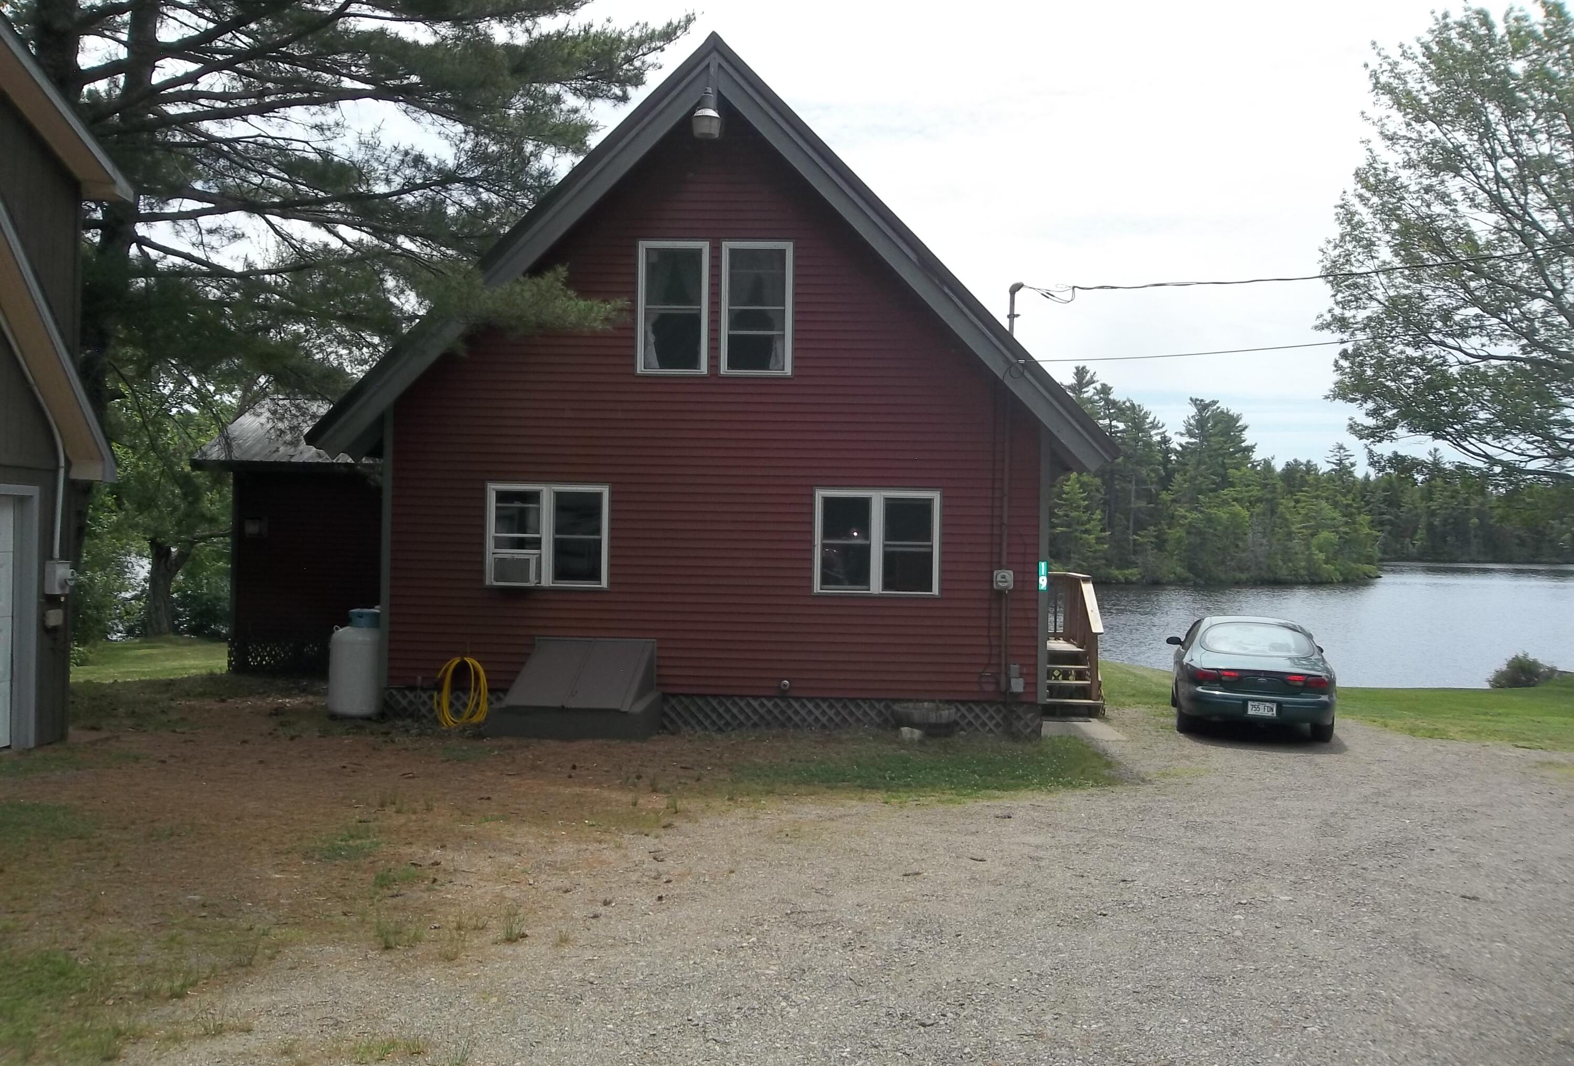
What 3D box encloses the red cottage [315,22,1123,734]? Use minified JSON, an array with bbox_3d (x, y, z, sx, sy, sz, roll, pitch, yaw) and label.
[{"bbox_3d":[-0.611,-1.511,18.262,8.664,7.506,10.500,1,0,3],"label":"red cottage"}]

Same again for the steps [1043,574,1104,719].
[{"bbox_3d":[3.522,1.434,16.613,1.069,1.760,2.400,1,0,3],"label":"steps"}]

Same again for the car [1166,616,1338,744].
[{"bbox_3d":[6.030,1.805,16.120,1.860,1.400,5.000,1,-1,17],"label":"car"}]

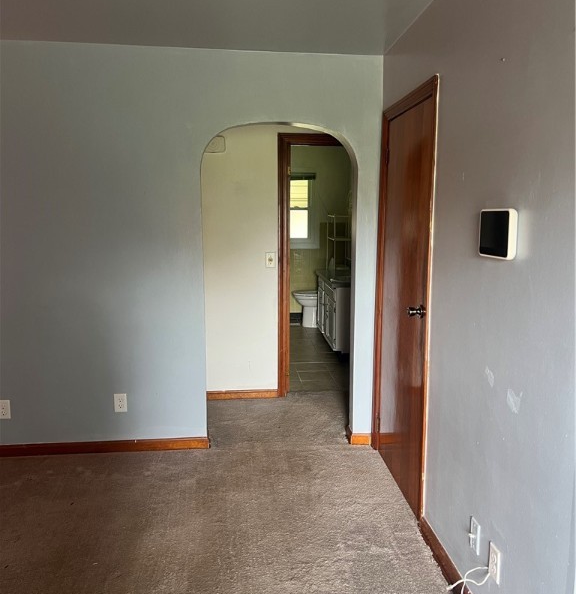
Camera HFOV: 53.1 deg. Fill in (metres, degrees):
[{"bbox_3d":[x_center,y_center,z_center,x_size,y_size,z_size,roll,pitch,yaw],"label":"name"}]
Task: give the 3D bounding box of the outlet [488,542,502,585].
[{"bbox_3d":[0.707,0.911,1.978,0.012,0.117,0.075,-1,8,-5],"label":"outlet"}]

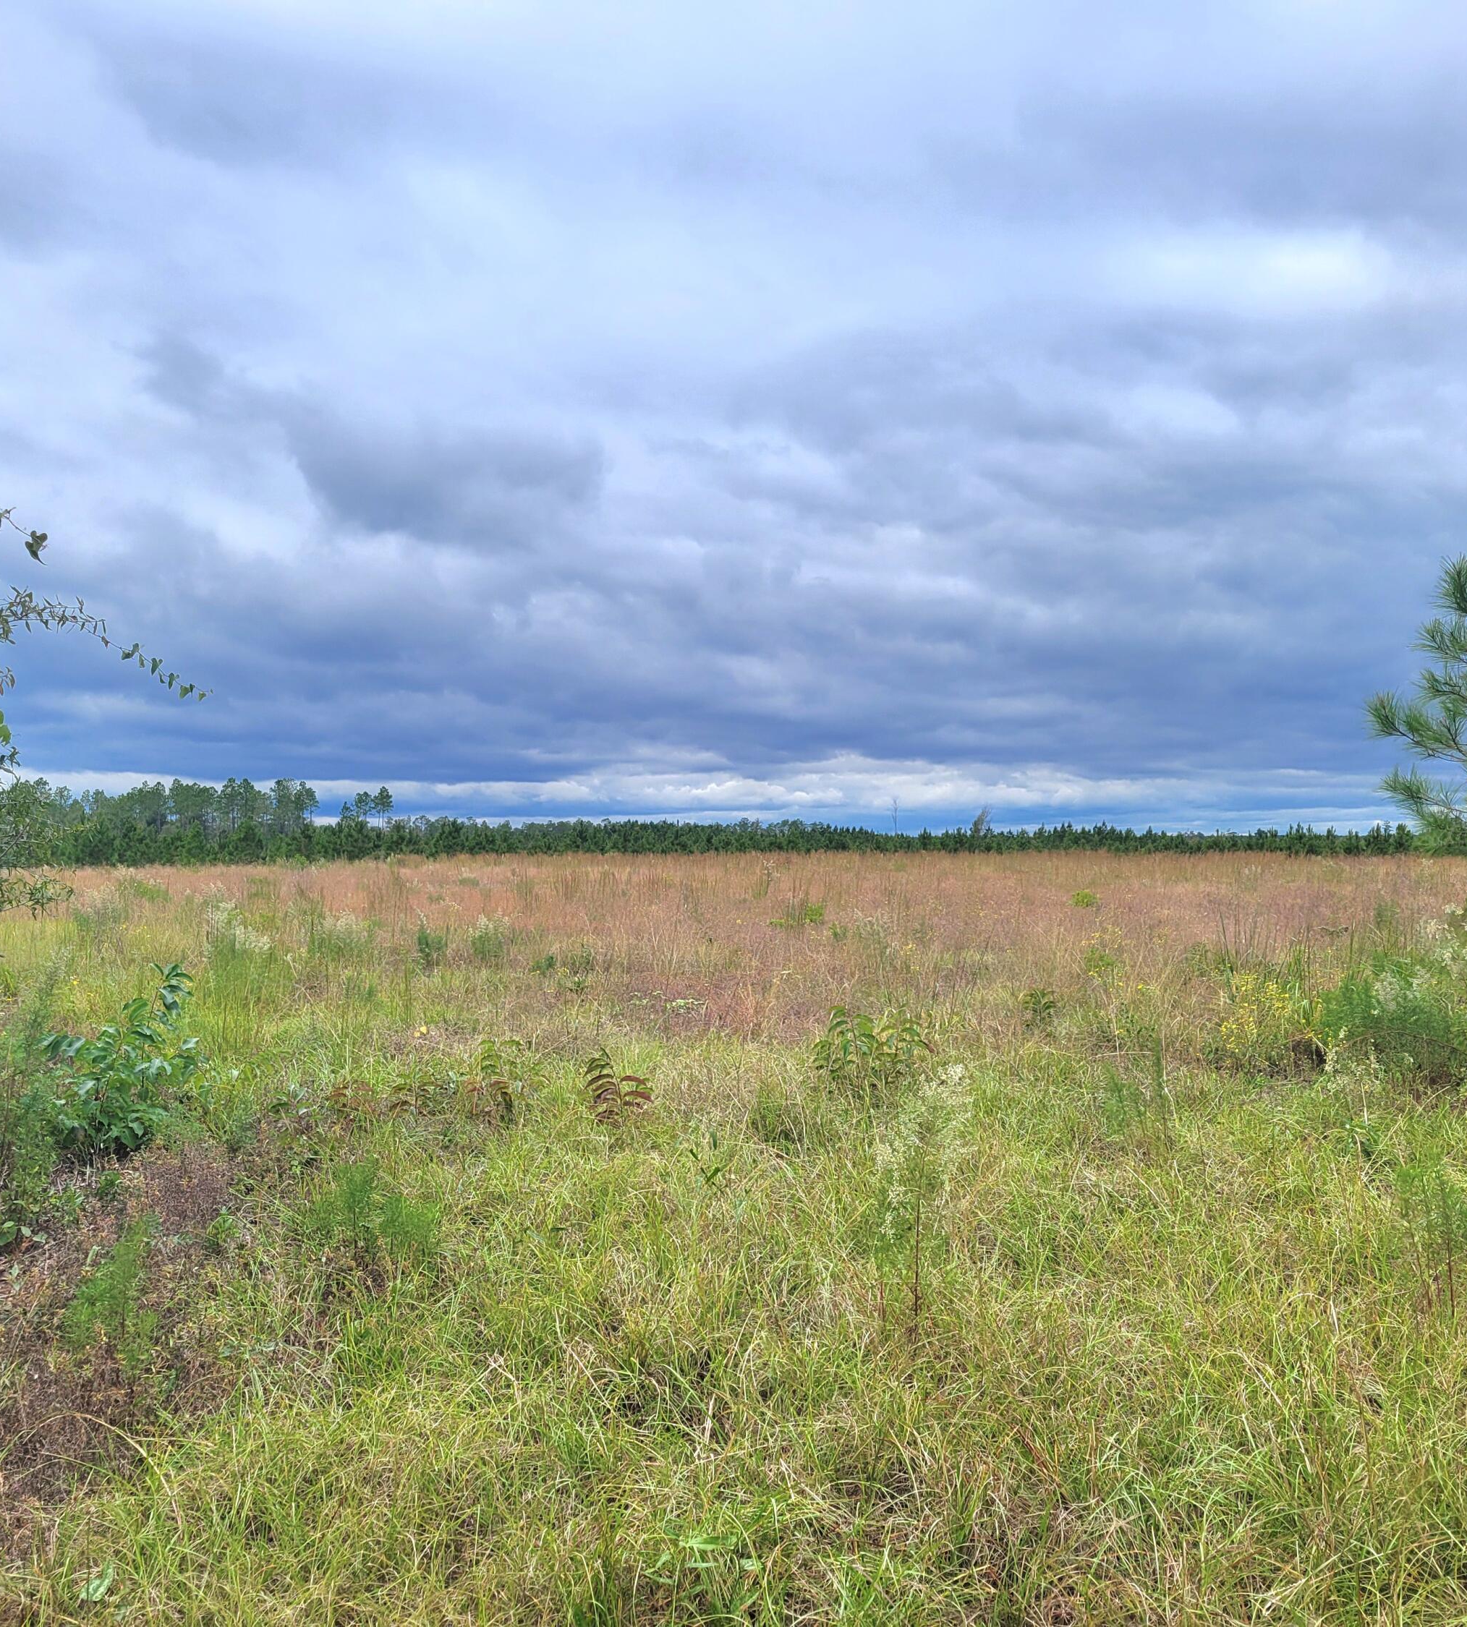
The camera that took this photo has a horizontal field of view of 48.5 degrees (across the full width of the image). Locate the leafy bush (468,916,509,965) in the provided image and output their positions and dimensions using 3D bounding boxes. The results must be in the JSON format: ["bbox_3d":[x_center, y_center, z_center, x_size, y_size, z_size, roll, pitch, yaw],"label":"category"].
[{"bbox_3d":[-2.716,1.428,17.946,0.448,0.560,0.426,0,-1,0],"label":"leafy bush"}]

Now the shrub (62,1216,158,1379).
[{"bbox_3d":[-1.725,1.345,4.507,0.267,0.464,0.254,0,-1,0],"label":"shrub"}]

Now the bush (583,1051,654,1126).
[{"bbox_3d":[-0.591,1.438,8.483,0.362,0.415,0.326,0,-1,0],"label":"bush"}]

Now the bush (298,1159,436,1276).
[{"bbox_3d":[-1.233,1.385,5.525,0.483,0.420,0.386,0,-1,0],"label":"bush"}]

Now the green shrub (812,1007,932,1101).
[{"bbox_3d":[0.784,1.380,9.244,0.673,0.558,0.572,0,-1,0],"label":"green shrub"}]

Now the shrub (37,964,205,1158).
[{"bbox_3d":[-2.980,1.212,7.926,0.808,0.948,0.727,0,-1,0],"label":"shrub"}]

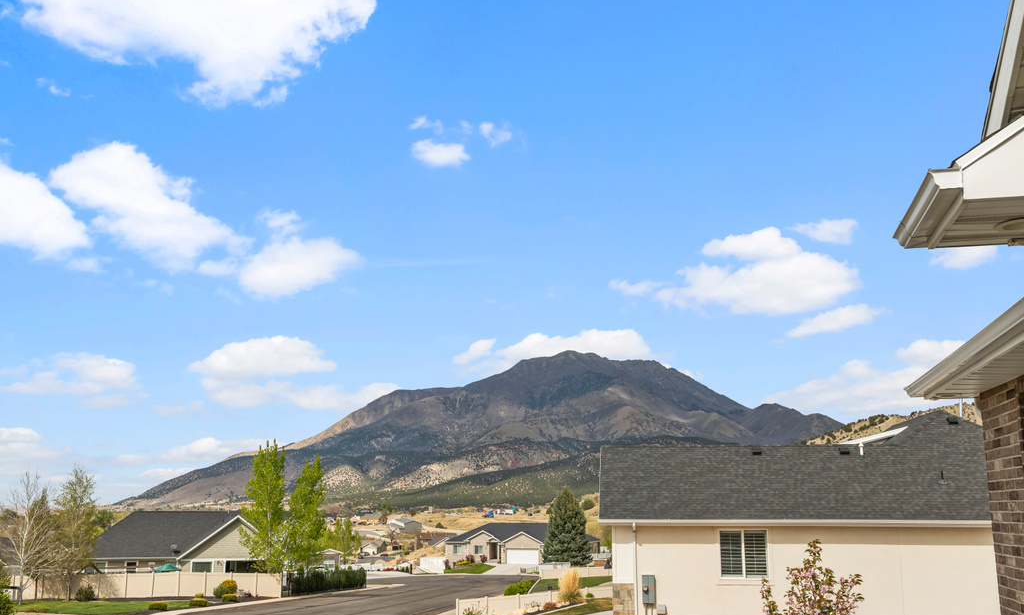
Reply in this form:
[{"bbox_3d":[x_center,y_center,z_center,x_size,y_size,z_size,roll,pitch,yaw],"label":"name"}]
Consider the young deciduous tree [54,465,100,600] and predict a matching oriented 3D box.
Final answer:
[{"bbox_3d":[-31.319,16.169,71.764,3.180,9.600,3.180,0,-12,0],"label":"young deciduous tree"}]

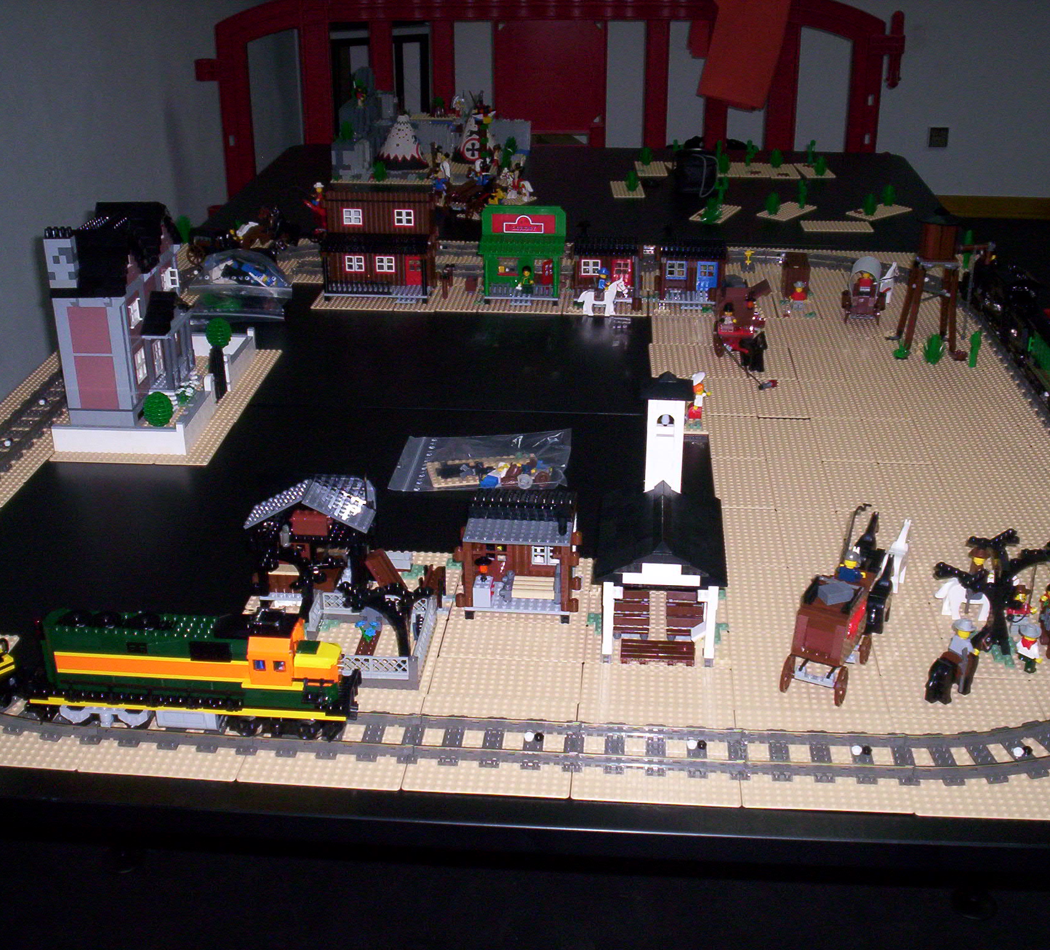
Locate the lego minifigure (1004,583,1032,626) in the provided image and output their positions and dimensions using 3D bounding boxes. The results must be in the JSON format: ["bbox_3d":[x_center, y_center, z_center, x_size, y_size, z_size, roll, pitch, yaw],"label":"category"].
[{"bbox_3d":[0.444,0.120,1.222,0.026,0.043,0.017,0,25,-1],"label":"lego minifigure"}]

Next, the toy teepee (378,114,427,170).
[{"bbox_3d":[-0.262,-0.711,2.915,0.106,0.108,0.106,0,25,0],"label":"toy teepee"}]

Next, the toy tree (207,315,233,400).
[{"bbox_3d":[-0.401,-0.152,1.790,0.035,0.115,0.034,2,25,4],"label":"toy tree"}]

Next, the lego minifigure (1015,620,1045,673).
[{"bbox_3d":[0.432,0.146,1.165,0.026,0.043,0.018,16,30,31],"label":"lego minifigure"}]

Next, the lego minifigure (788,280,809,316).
[{"bbox_3d":[0.413,-0.269,2.058,0.026,0.043,0.017,2,25,4],"label":"lego minifigure"}]

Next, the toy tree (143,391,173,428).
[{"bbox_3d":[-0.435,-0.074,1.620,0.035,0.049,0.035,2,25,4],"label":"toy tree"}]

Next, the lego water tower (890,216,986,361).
[{"bbox_3d":[0.575,-0.267,1.892,0.108,0.188,0.080,2,25,4],"label":"lego water tower"}]

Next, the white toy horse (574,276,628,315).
[{"bbox_3d":[0.117,-0.265,2.033,0.075,0.057,0.018,2,25,4],"label":"white toy horse"}]

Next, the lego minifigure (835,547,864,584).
[{"bbox_3d":[0.282,0.080,1.175,0.026,0.036,0.021,12,28,25],"label":"lego minifigure"}]

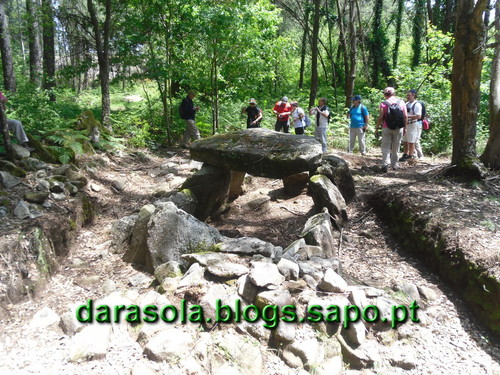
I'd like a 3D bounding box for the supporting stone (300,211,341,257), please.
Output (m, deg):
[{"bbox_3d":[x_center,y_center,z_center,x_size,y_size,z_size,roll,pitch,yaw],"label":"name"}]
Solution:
[{"bbox_3d":[0.782,0.502,4.484,0.400,0.393,0.480,-3,11,-15],"label":"supporting stone"}]

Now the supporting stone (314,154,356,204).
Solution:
[{"bbox_3d":[1.445,-0.151,6.835,0.640,0.770,0.750,-2,11,-10],"label":"supporting stone"}]

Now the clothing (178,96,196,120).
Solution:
[{"bbox_3d":[-1.821,-2.292,11.780,0.460,0.701,0.500,0,10,0],"label":"clothing"}]

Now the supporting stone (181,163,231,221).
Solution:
[{"bbox_3d":[-0.666,0.036,6.056,0.660,0.783,0.750,3,11,15],"label":"supporting stone"}]

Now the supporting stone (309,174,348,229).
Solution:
[{"bbox_3d":[1.118,0.159,5.723,0.400,0.621,0.620,-3,11,-15],"label":"supporting stone"}]

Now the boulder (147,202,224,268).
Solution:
[{"bbox_3d":[-0.681,0.481,4.338,0.780,0.588,0.450,2,11,10],"label":"boulder"}]

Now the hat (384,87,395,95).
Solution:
[{"bbox_3d":[2.896,-2.004,8.396,0.180,0.160,0.250,1,10,8],"label":"hat"}]

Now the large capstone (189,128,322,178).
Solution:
[{"bbox_3d":[0.088,-0.613,6.496,2.050,0.620,1.500,0,10,0],"label":"large capstone"}]

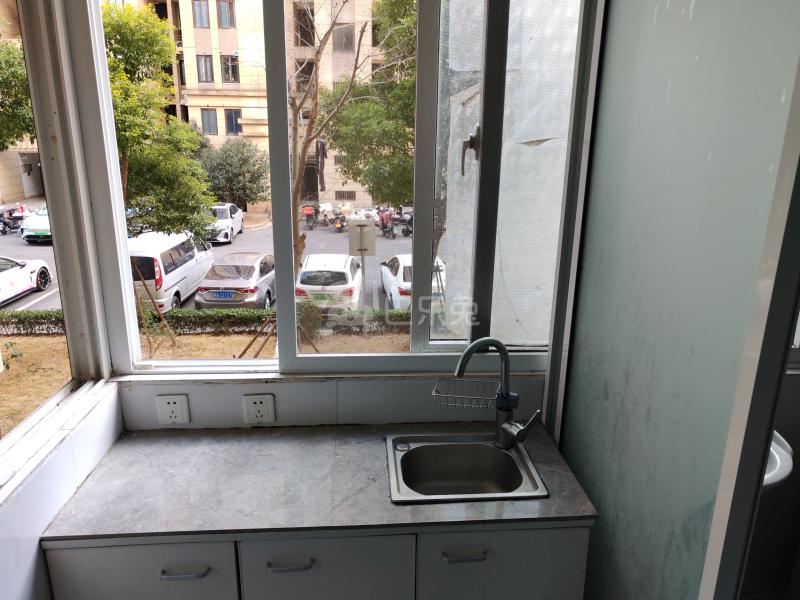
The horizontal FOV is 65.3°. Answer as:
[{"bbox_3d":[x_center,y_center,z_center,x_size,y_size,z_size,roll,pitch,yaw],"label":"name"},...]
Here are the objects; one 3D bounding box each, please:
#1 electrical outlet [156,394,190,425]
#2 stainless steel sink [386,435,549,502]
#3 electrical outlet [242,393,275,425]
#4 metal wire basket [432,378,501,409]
[{"bbox_3d":[-0.642,0.309,1.777,0.086,0.086,0.011,-1,16,-4],"label":"electrical outlet"},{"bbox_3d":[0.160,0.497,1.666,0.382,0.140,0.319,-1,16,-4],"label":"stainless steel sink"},{"bbox_3d":[-0.403,0.312,1.797,0.086,0.086,0.011,-1,16,-4],"label":"electrical outlet"},{"bbox_3d":[0.187,0.267,1.753,0.176,0.040,0.115,3,17,9],"label":"metal wire basket"}]

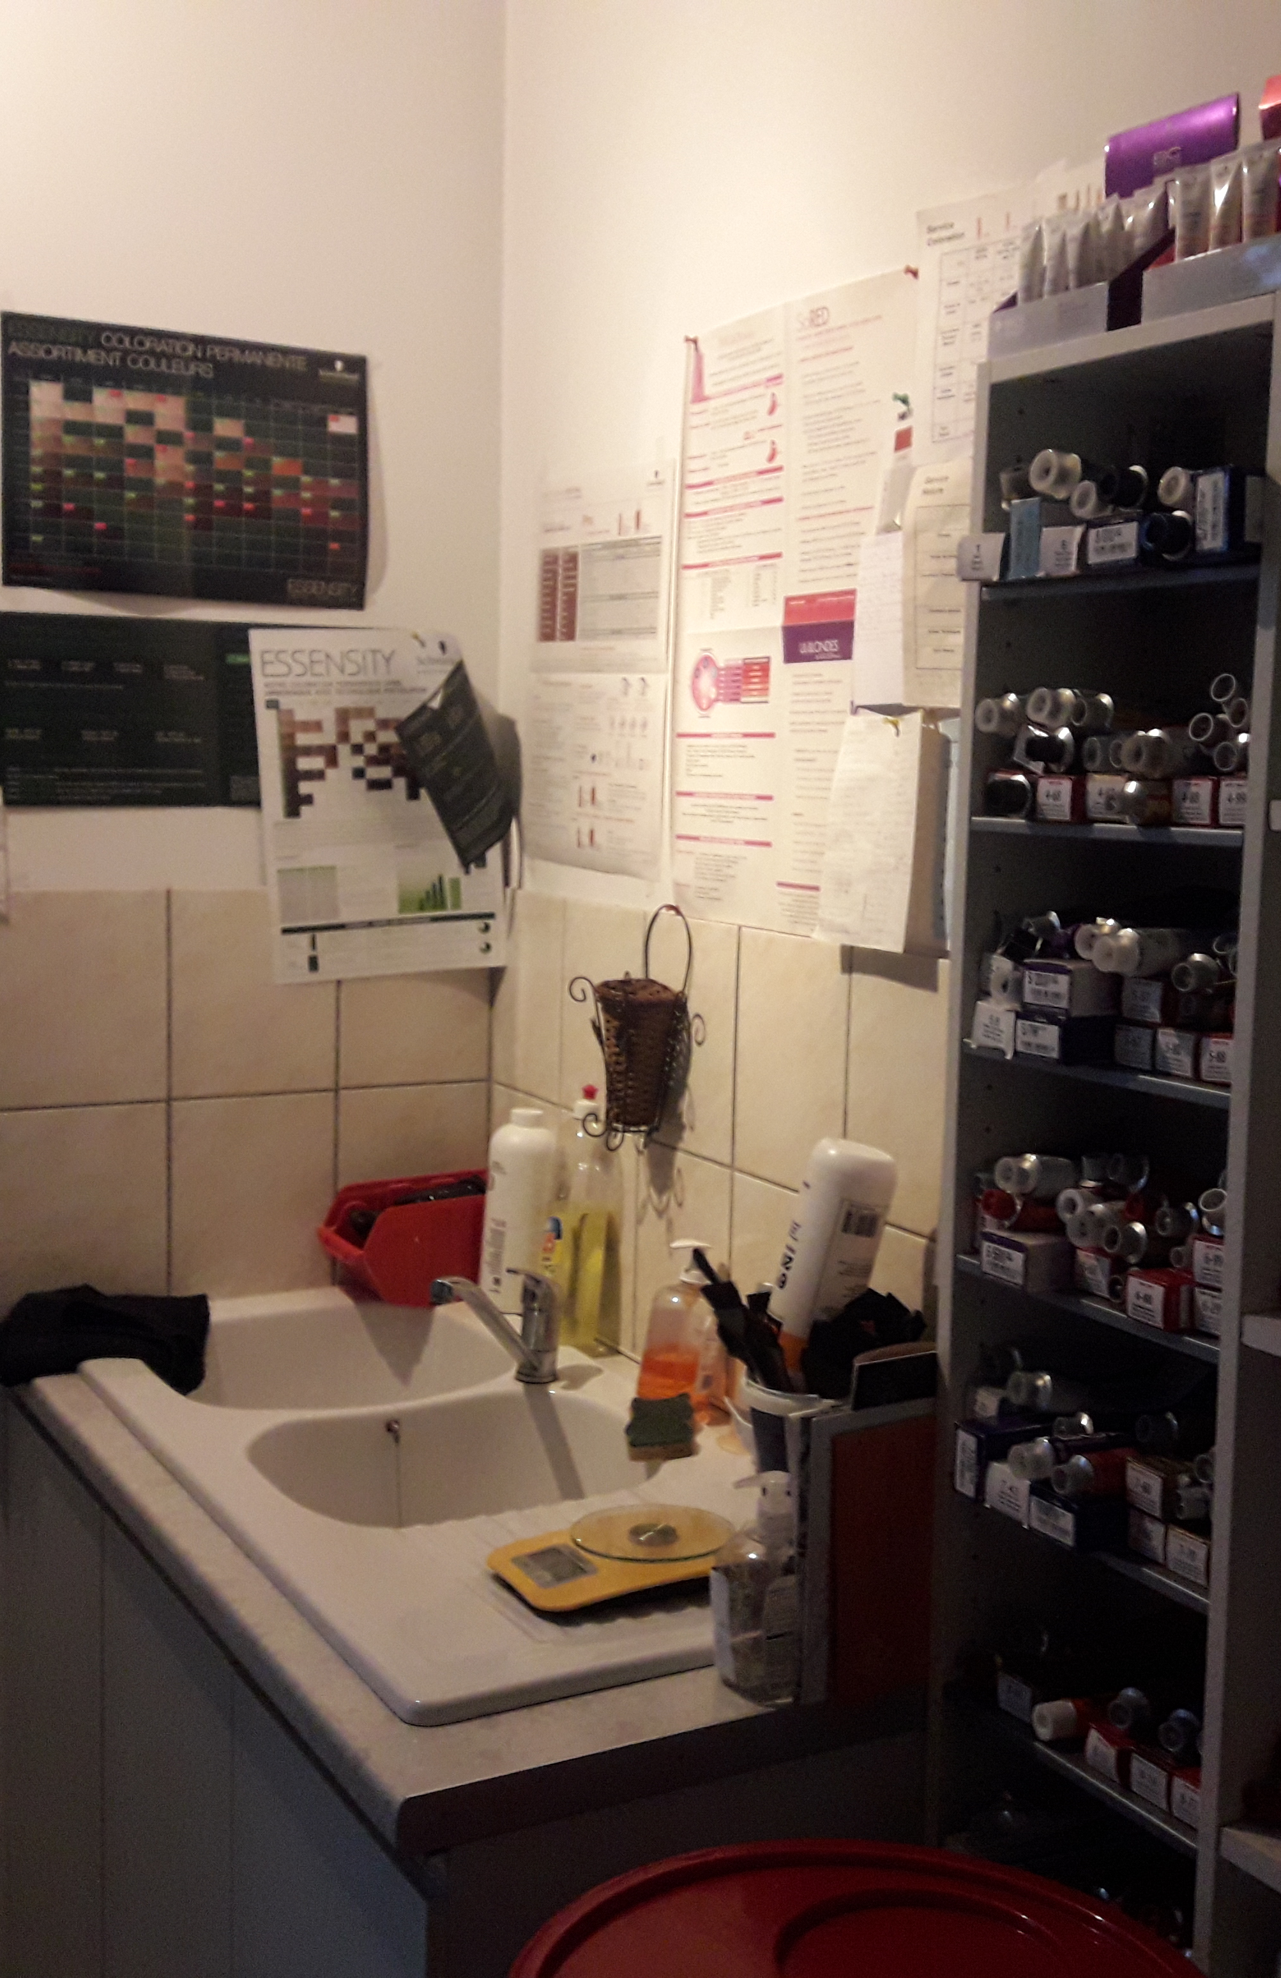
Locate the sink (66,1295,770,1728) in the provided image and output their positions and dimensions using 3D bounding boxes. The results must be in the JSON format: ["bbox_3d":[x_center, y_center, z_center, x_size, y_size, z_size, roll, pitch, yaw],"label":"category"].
[{"bbox_3d":[-0.206,0.516,2.063,0.521,0.186,1.137,-2,7,-27],"label":"sink"}]

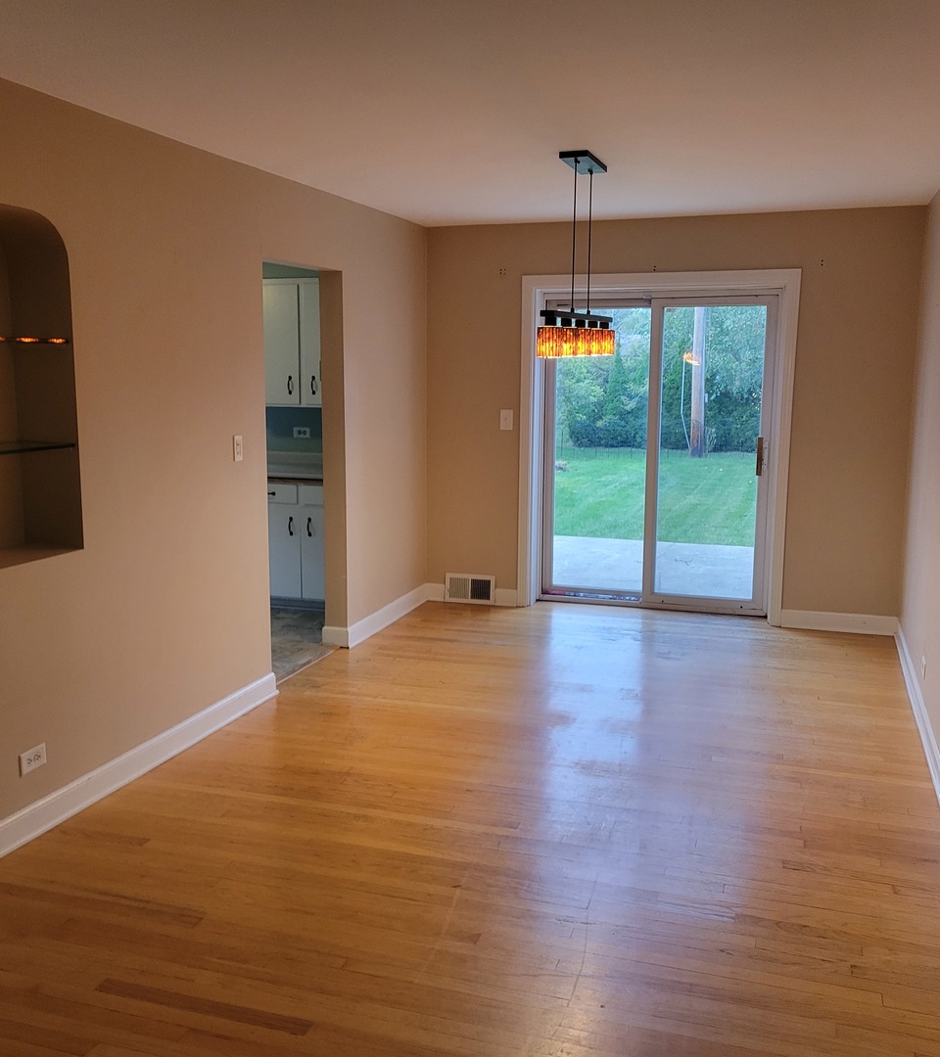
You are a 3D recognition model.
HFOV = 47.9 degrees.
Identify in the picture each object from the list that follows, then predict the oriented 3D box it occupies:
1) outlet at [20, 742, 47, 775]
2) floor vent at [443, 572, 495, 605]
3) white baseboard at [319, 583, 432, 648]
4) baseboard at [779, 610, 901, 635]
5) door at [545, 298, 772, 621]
[{"bbox_3d":[-1.443,0.767,3.518,0.008,0.071,0.116,3,9,18],"label":"outlet"},{"bbox_3d":[-0.002,0.400,6.948,0.346,0.187,0.035,3,9,18],"label":"floor vent"},{"bbox_3d":[-0.539,0.514,6.472,0.163,0.108,1.297,3,9,18],"label":"white baseboard"},{"bbox_3d":[2.181,0.563,6.256,0.650,0.108,0.025,3,9,18],"label":"baseboard"},{"bbox_3d":[1.152,-0.454,6.637,1.421,1.940,0.089,3,9,18],"label":"door"}]

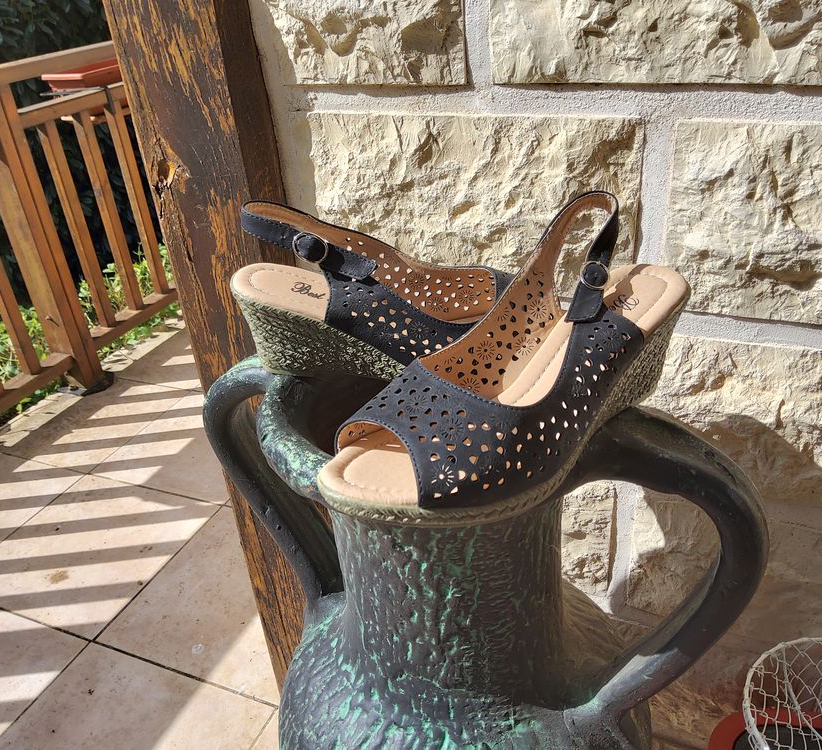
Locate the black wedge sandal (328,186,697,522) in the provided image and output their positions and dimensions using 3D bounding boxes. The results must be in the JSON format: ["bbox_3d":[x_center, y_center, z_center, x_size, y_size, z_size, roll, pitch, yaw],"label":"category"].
[{"bbox_3d":[0.059,-0.020,0.373,0.238,0.119,0.090,-22,34,-30],"label":"black wedge sandal"}]

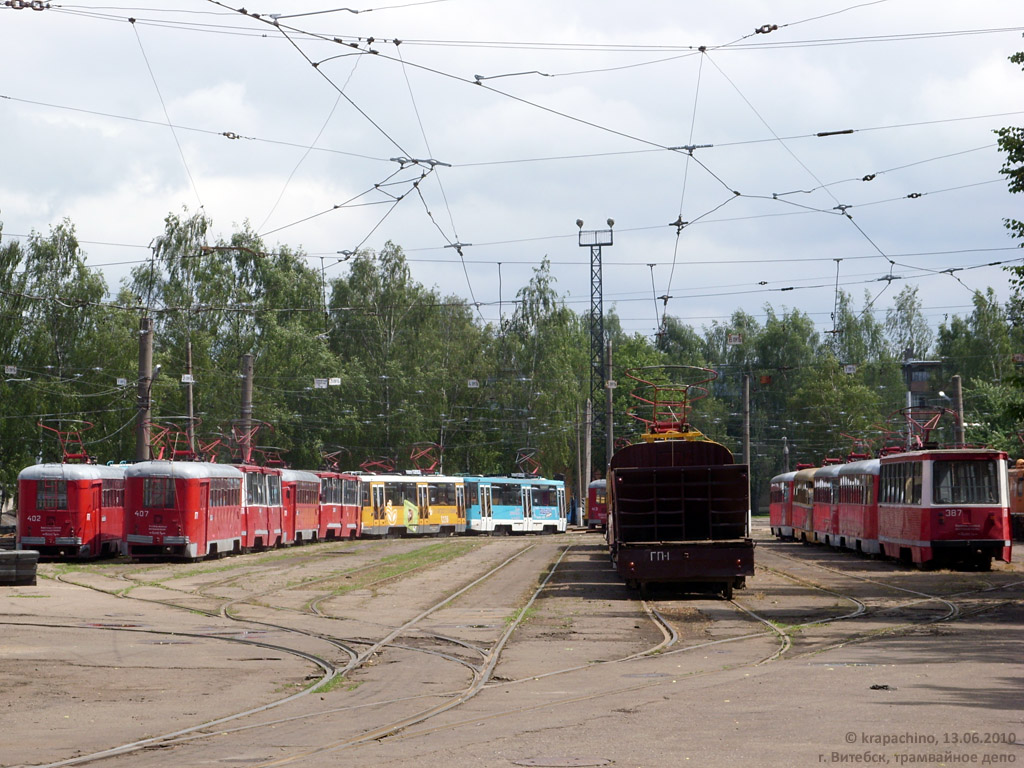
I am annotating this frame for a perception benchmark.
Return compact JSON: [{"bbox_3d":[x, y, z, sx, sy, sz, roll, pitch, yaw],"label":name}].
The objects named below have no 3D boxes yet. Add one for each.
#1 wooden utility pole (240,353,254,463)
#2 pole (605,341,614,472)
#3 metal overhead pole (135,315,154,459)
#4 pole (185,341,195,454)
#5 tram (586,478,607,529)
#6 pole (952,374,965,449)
[{"bbox_3d":[-12.632,3.032,160.153,0.470,8.810,0.470,1,-2,0],"label":"wooden utility pole"},{"bbox_3d":[4.330,2.590,149.155,0.300,8.930,0.300,0,-2,0],"label":"pole"},{"bbox_3d":[-14.300,1.943,131.156,0.460,8.970,0.460,2,-2,0],"label":"metal overhead pole"},{"bbox_3d":[-14.264,2.623,150.155,0.270,8.940,0.270,-1,-2,0],"label":"pole"},{"bbox_3d":[7.400,7.282,201.554,2.600,3.100,14.000,-1,-2,15],"label":"tram"},{"bbox_3d":[25.020,3.985,188.154,0.470,8.870,0.470,-3,-2,0],"label":"pole"}]

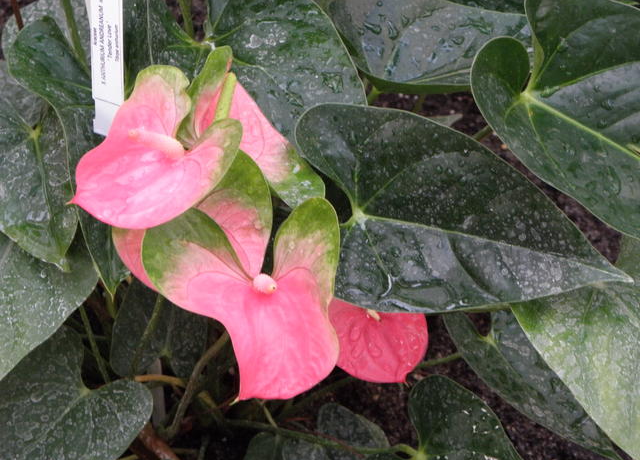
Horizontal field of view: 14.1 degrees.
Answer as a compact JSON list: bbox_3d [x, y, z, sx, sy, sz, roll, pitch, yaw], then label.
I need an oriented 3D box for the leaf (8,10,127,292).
[{"bbox_3d":[-0.153,-0.048,1.620,0.092,0.187,0.042,-2,9,15],"label":"leaf"}]

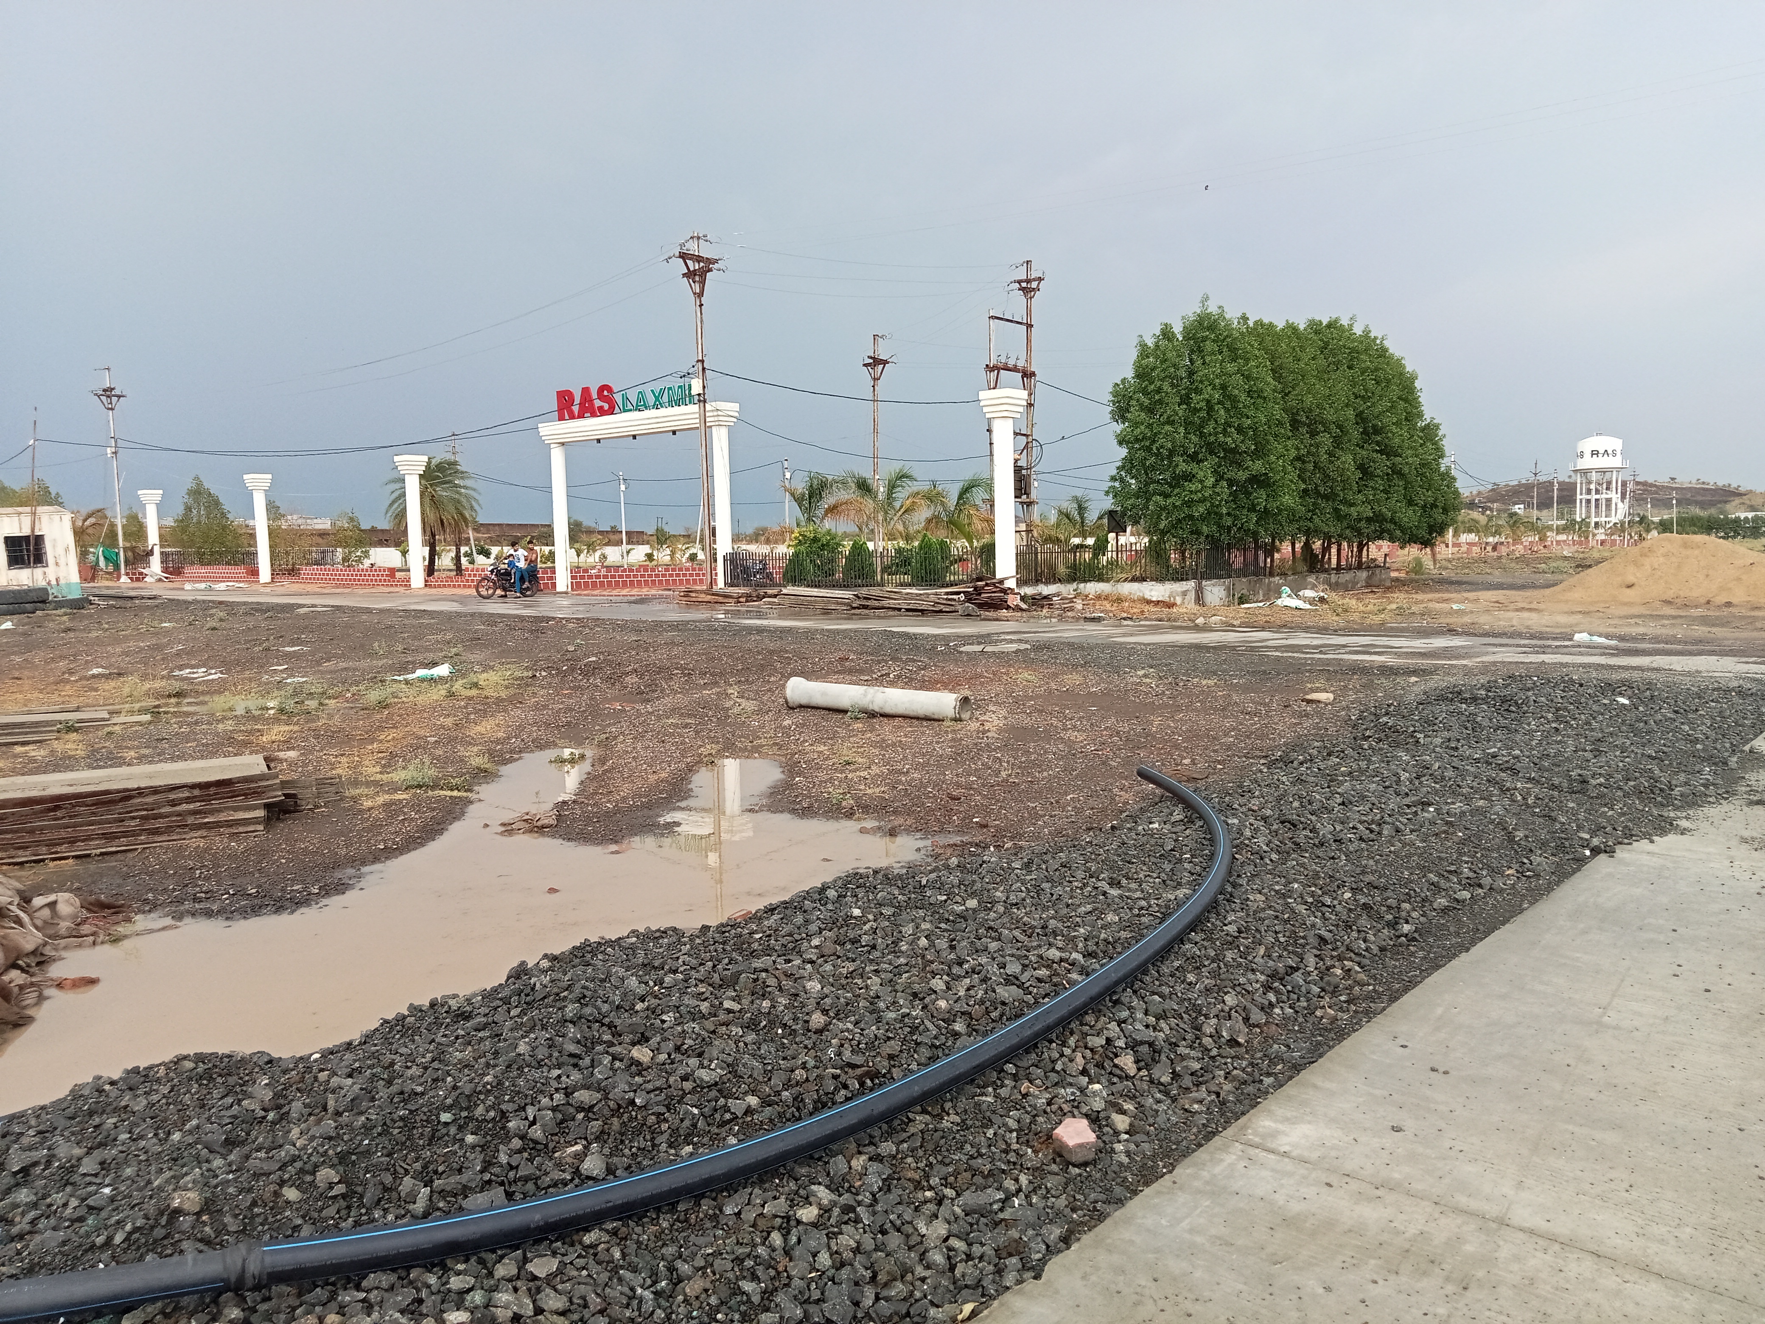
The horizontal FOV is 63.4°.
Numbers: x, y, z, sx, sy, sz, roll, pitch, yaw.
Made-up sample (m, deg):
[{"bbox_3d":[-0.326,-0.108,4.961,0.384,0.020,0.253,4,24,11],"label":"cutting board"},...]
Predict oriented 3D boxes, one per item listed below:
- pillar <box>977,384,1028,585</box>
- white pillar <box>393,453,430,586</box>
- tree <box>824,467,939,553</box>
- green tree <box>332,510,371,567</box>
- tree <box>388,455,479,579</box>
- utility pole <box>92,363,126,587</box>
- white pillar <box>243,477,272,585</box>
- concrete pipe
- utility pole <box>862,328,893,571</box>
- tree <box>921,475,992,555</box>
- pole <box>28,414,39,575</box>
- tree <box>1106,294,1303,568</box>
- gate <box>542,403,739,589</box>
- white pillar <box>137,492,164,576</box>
[{"bbox_3d":[2.826,-3.856,32.692,0.800,4.743,0.800,2,6,34],"label":"pillar"},{"bbox_3d":[-16.485,-4.923,50.322,0.800,4.645,0.800,3,7,40],"label":"white pillar"},{"bbox_3d":[-0.021,-4.298,43.000,3.405,3.239,3.300,-1,5,0],"label":"tree"},{"bbox_3d":[-23.682,-5.229,63.732,1.750,3.127,1.750,-3,6,-20],"label":"green tree"},{"bbox_3d":[-17.947,-5.753,57.000,3.799,4.845,3.800,-3,5,-17],"label":"tree"},{"bbox_3d":[-36.402,-8.850,67.891,1.600,10.154,0.900,-3,6,-20],"label":"utility pole"},{"bbox_3d":[-27.111,-5.763,62.000,0.950,4.701,0.950,-6,7,-43],"label":"white pillar"},{"bbox_3d":[-0.063,0.351,13.120,2.000,0.270,0.270,4,7,38],"label":"concrete pipe"},{"bbox_3d":[-0.179,-7.170,50.056,1.100,8.481,1.000,0,6,20],"label":"utility pole"},{"bbox_3d":[2.401,-4.084,42.500,2.463,2.955,2.600,-1,5,3],"label":"tree"},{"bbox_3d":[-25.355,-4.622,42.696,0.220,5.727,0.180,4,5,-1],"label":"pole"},{"bbox_3d":[8.084,-5.685,36.000,4.798,6.815,4.700,0,5,13],"label":"tree"},{"bbox_3d":[-7.052,-4.533,41.021,8.270,5.100,0.800,3,7,42],"label":"gate"},{"bbox_3d":[-36.260,-6.246,71.140,0.800,4.548,0.800,2,6,37],"label":"white pillar"}]

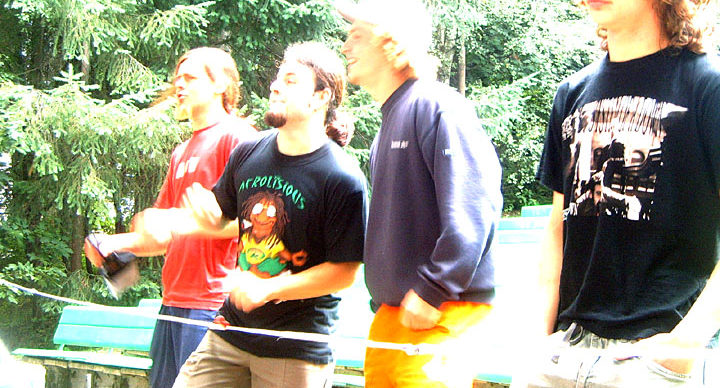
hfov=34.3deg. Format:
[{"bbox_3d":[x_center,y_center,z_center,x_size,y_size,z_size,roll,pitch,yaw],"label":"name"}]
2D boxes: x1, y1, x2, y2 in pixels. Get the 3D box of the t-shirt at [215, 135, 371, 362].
[{"bbox_3d":[-0.215,0.158,3.500,0.520,0.690,0.340,0,-8,37],"label":"t-shirt"}]

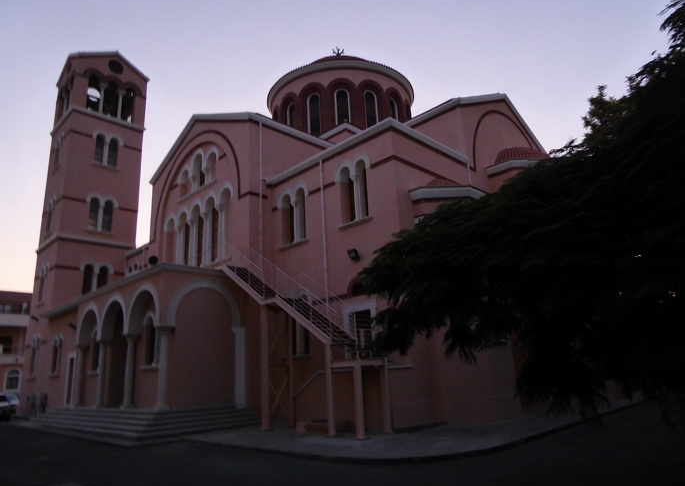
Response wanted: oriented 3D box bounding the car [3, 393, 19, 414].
[{"bbox_3d":[-23.621,11.116,33.000,1.700,1.500,4.100,11,-20,-42],"label":"car"}]

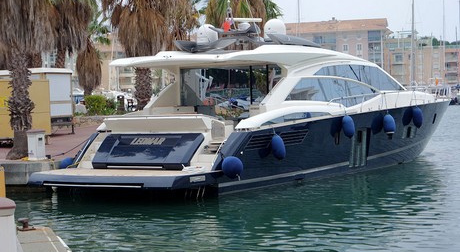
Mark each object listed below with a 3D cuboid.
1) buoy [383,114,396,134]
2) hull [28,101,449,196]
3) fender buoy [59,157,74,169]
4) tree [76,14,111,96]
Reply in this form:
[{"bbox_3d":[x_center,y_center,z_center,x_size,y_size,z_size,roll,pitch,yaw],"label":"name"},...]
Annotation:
[{"bbox_3d":[5.647,-0.070,34.619,0.460,0.750,0.460,-1,1,0],"label":"buoy"},{"bbox_3d":[3.210,0.445,36.288,5.500,2.600,22.600,0,2,37],"label":"hull"},{"bbox_3d":[-4.978,1.286,30.652,0.600,0.640,0.600,0,2,37],"label":"fender buoy"},{"bbox_3d":[-9.448,-4.092,65.911,2.800,7.180,2.800,-1,1,0],"label":"tree"}]

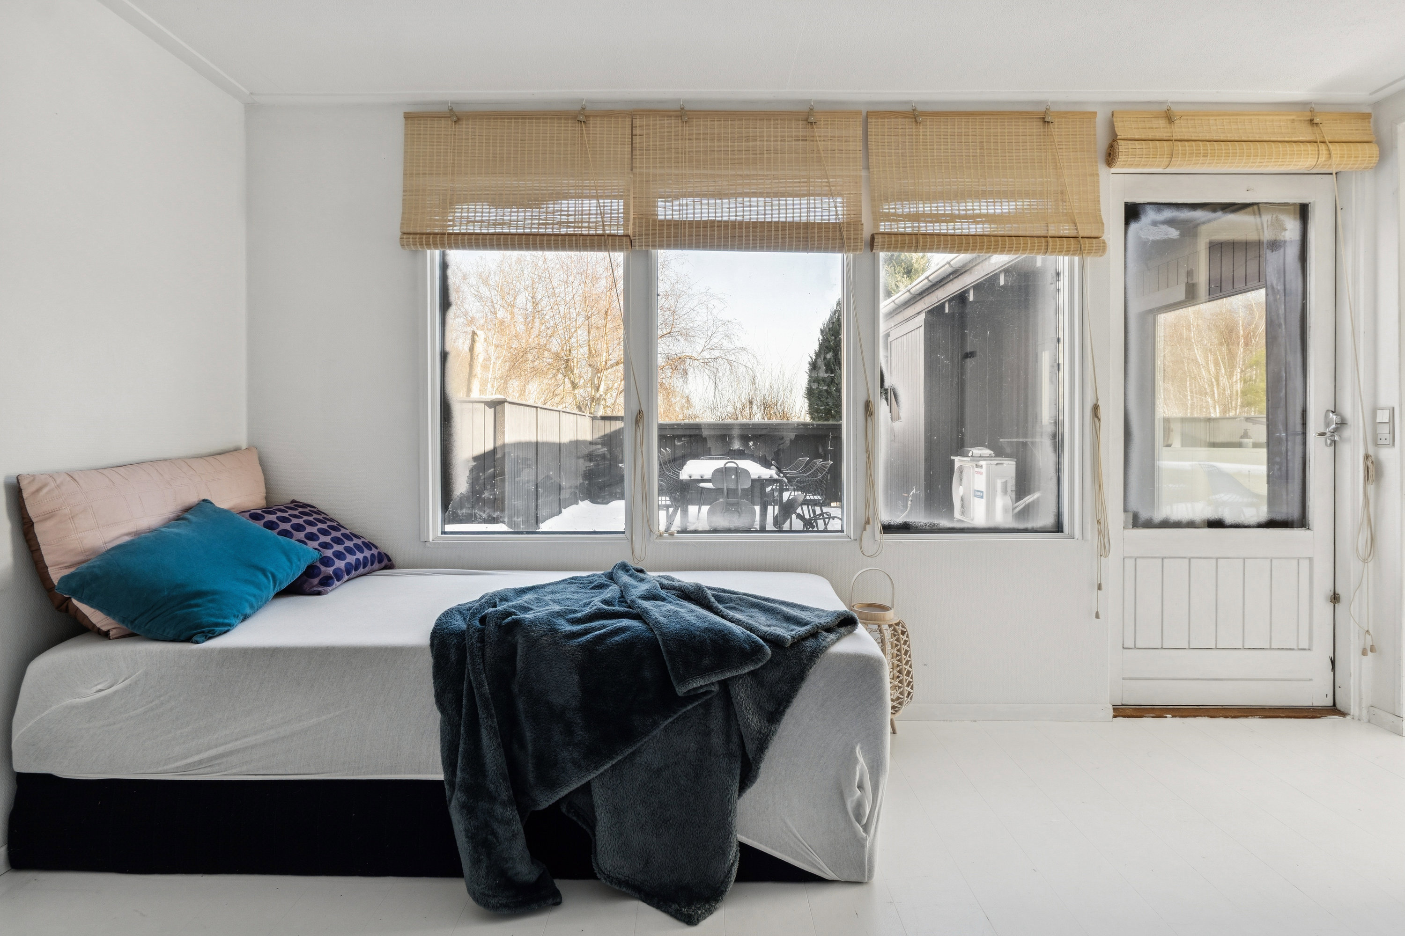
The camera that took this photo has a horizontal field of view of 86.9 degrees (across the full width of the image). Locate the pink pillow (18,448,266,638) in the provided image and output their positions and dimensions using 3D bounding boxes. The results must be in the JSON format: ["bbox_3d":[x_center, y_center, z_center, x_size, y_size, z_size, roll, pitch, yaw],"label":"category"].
[{"bbox_3d":[-1.518,0.195,2.193,0.124,0.457,0.824,-17,2,1],"label":"pink pillow"}]

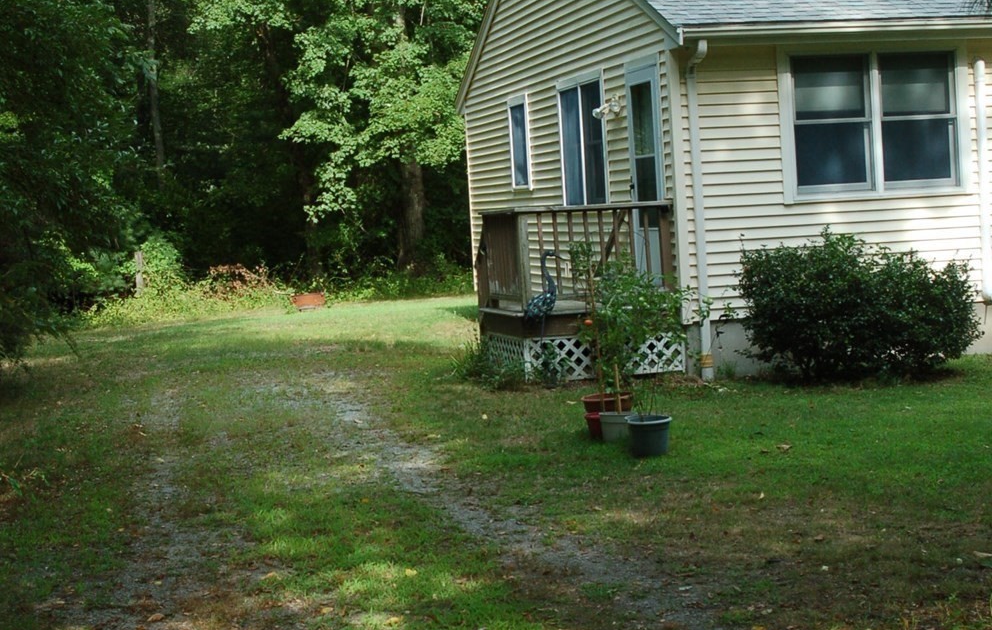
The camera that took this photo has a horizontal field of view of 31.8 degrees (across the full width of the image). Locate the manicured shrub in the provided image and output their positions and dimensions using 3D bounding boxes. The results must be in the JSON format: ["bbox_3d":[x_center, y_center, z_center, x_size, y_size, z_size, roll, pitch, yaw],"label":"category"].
[{"bbox_3d":[3.126,-0.106,15.006,1.960,1.257,1.350,-4,3,-12],"label":"manicured shrub"}]

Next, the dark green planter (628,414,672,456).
[{"bbox_3d":[0.988,0.766,11.148,0.290,0.241,0.290,-3,3,5],"label":"dark green planter"}]

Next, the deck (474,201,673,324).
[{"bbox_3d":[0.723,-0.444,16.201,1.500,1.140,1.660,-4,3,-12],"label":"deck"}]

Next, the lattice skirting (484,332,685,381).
[{"bbox_3d":[0.778,0.329,16.230,1.480,0.410,1.620,-4,3,-12],"label":"lattice skirting"}]

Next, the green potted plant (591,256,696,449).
[{"bbox_3d":[0.959,0.270,11.119,0.667,1.236,0.580,-3,3,5],"label":"green potted plant"}]

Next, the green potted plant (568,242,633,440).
[{"bbox_3d":[0.708,0.187,11.840,0.396,1.343,0.380,-3,3,4],"label":"green potted plant"}]

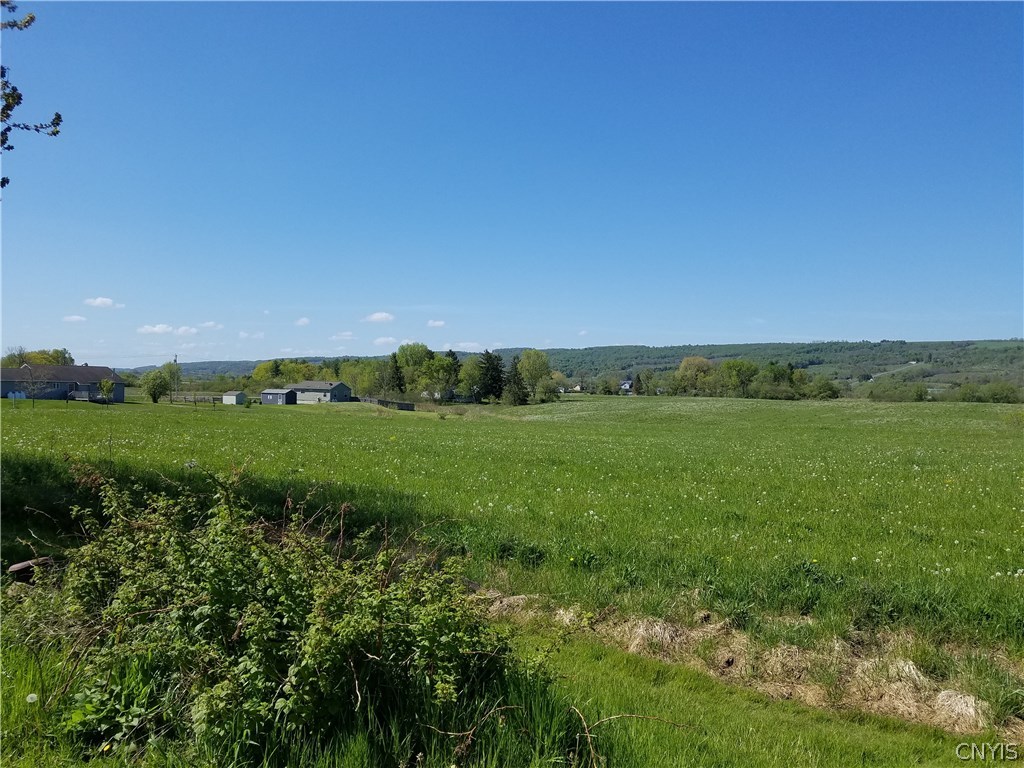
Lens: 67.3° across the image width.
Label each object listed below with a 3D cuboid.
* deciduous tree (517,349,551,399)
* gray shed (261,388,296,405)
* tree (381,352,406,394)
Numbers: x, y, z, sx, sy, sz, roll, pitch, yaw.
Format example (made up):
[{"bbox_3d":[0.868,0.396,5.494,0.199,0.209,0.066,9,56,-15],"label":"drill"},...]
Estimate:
[{"bbox_3d":[5.003,-1.871,175.000,7.350,11.580,7.350,0,0,2],"label":"deciduous tree"},{"bbox_3d":[-43.827,2.443,145.000,6.000,2.810,3.200,0,0,24],"label":"gray shed"},{"bbox_3d":[-28.496,-1.633,185.000,6.070,11.570,6.070,0,0,-9],"label":"tree"}]

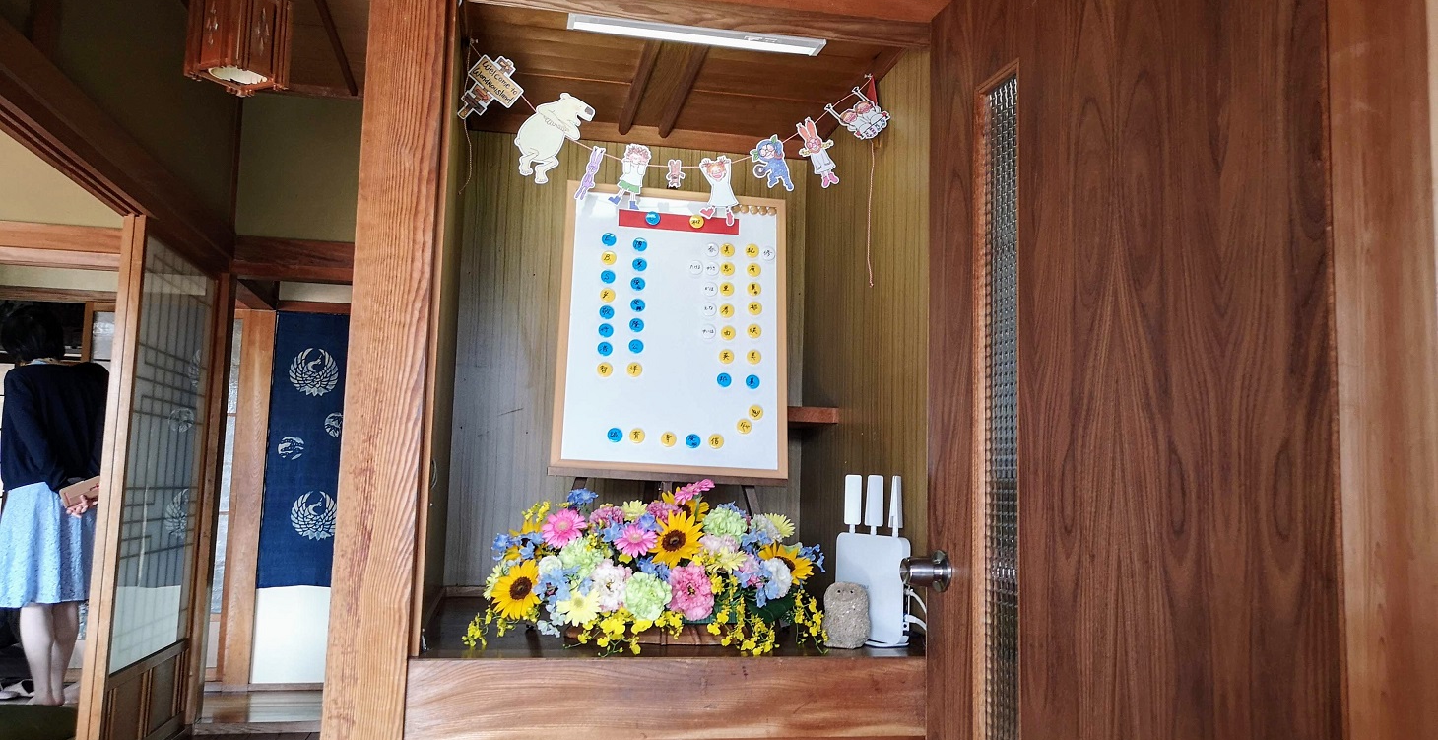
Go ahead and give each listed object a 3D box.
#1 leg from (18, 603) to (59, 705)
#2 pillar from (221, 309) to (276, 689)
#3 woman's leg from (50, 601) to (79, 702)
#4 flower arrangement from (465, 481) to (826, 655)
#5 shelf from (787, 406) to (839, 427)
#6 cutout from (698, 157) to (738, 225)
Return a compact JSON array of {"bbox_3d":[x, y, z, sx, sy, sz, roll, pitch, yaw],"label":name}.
[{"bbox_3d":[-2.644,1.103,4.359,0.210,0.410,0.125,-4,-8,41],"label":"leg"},{"bbox_3d":[-2.229,0.584,5.347,0.125,1.762,0.125,3,-6,-11],"label":"pillar"},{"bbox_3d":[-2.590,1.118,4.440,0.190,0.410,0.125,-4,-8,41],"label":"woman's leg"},{"bbox_3d":[-0.133,0.336,1.984,0.590,0.280,0.330,3,-6,-11],"label":"flower arrangement"},{"bbox_3d":[0.065,0.112,2.661,0.360,0.033,0.310,3,-6,-11],"label":"shelf"},{"bbox_3d":[-0.002,-0.355,2.220,0.073,0.128,0.004,3,-6,-11],"label":"cutout"}]

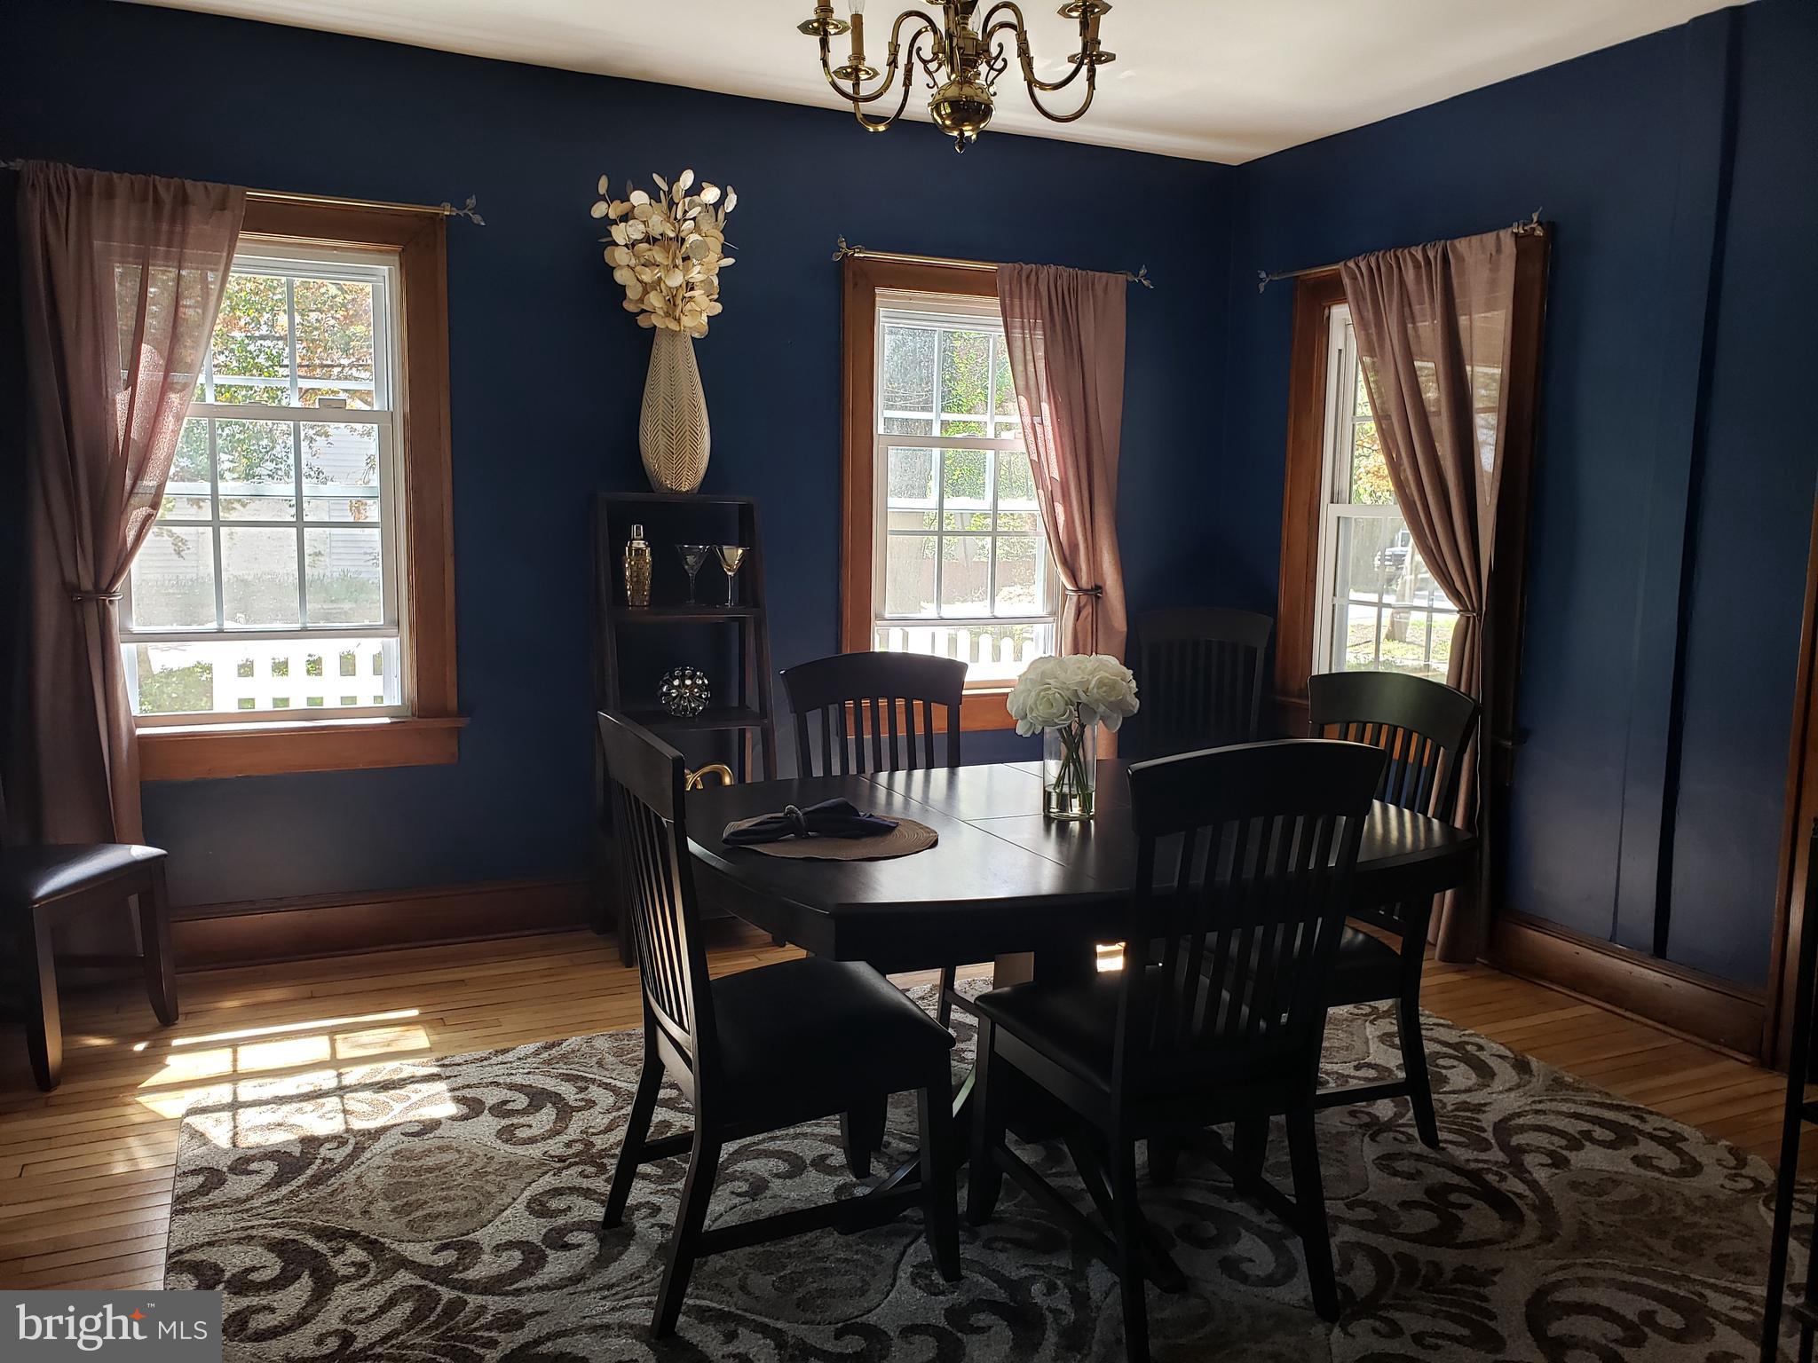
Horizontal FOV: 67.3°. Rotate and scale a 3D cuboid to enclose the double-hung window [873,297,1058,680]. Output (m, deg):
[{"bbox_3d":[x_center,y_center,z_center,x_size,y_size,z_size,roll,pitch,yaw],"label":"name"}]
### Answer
[{"bbox_3d":[0.221,-0.688,4.972,0.780,1.380,0.100,-2,7,-25],"label":"double-hung window"}]

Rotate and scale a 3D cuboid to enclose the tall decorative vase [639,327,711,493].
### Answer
[{"bbox_3d":[-0.734,-0.856,4.299,0.225,0.500,0.225,-2,7,-25],"label":"tall decorative vase"}]

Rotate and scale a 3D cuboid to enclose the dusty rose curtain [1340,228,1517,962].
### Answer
[{"bbox_3d":[1.565,-0.247,4.320,0.122,2.176,0.734,-3,8,-26],"label":"dusty rose curtain"}]

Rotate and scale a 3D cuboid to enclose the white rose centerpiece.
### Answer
[{"bbox_3d":[0.329,0.109,2.772,0.270,0.330,0.270,1,7,0],"label":"white rose centerpiece"}]

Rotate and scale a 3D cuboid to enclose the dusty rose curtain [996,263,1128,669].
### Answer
[{"bbox_3d":[0.557,-0.378,5.034,0.580,2.180,0.130,-2,7,-25],"label":"dusty rose curtain"}]

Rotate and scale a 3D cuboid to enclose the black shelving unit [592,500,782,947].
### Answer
[{"bbox_3d":[-0.694,0.125,4.240,0.517,1.394,0.408,-3,8,-26],"label":"black shelving unit"}]

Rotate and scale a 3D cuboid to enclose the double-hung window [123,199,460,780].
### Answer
[{"bbox_3d":[-1.853,-0.546,3.939,1.074,1.646,0.095,-3,8,-26],"label":"double-hung window"}]

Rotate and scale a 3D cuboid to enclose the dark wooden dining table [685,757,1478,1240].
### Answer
[{"bbox_3d":[0.287,0.649,2.842,1.500,0.760,1.130,-2,7,-25],"label":"dark wooden dining table"}]

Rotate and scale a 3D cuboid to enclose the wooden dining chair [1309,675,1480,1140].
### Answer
[{"bbox_3d":[0.833,0.500,2.969,0.564,1.002,0.506,-3,8,-24],"label":"wooden dining chair"}]

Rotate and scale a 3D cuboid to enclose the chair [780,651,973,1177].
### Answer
[{"bbox_3d":[0.027,0.457,3.374,0.510,1.010,0.560,-2,7,-25],"label":"chair"}]

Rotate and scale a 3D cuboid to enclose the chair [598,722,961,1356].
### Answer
[{"bbox_3d":[-0.245,0.551,2.467,0.564,1.002,0.506,-3,8,-24],"label":"chair"}]

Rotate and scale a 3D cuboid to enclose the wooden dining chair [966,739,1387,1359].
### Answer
[{"bbox_3d":[0.457,0.573,2.439,0.510,1.010,0.570,-2,7,-25],"label":"wooden dining chair"}]

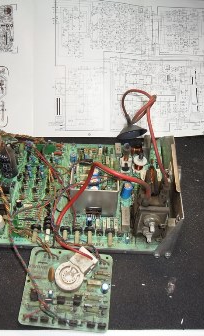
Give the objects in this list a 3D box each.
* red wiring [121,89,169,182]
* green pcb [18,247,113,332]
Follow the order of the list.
[{"bbox_3d":[0.070,-0.047,0.609,0.075,0.065,0.175,2,55,1],"label":"red wiring"},{"bbox_3d":[-0.047,0.160,0.491,0.120,0.030,0.103,5,60,3],"label":"green pcb"}]

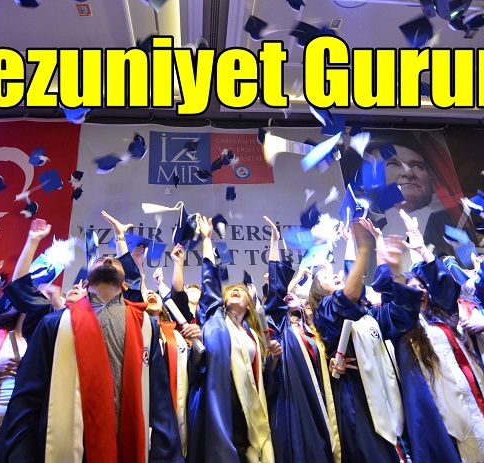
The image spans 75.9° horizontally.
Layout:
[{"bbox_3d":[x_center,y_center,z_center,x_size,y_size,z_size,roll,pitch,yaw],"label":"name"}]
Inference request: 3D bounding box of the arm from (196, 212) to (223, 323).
[{"bbox_3d":[-0.212,0.215,1.940,0.140,0.648,0.160,-4,-14,-6],"label":"arm"}]

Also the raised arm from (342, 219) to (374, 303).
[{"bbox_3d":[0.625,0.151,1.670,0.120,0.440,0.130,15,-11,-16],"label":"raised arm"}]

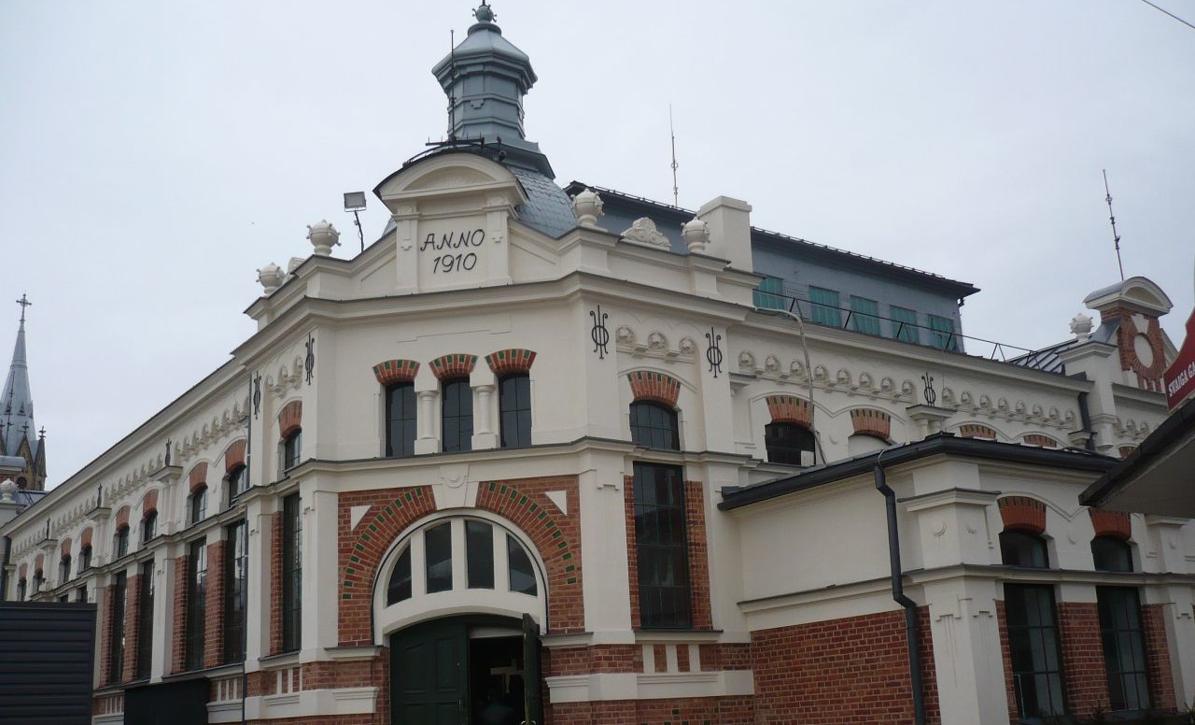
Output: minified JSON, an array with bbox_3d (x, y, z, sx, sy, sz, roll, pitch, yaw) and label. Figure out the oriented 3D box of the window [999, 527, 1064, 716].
[{"bbox_3d":[5.430,3.236,15.181,1.140,2.280,0.160,9,-20,-35],"label":"window"}]

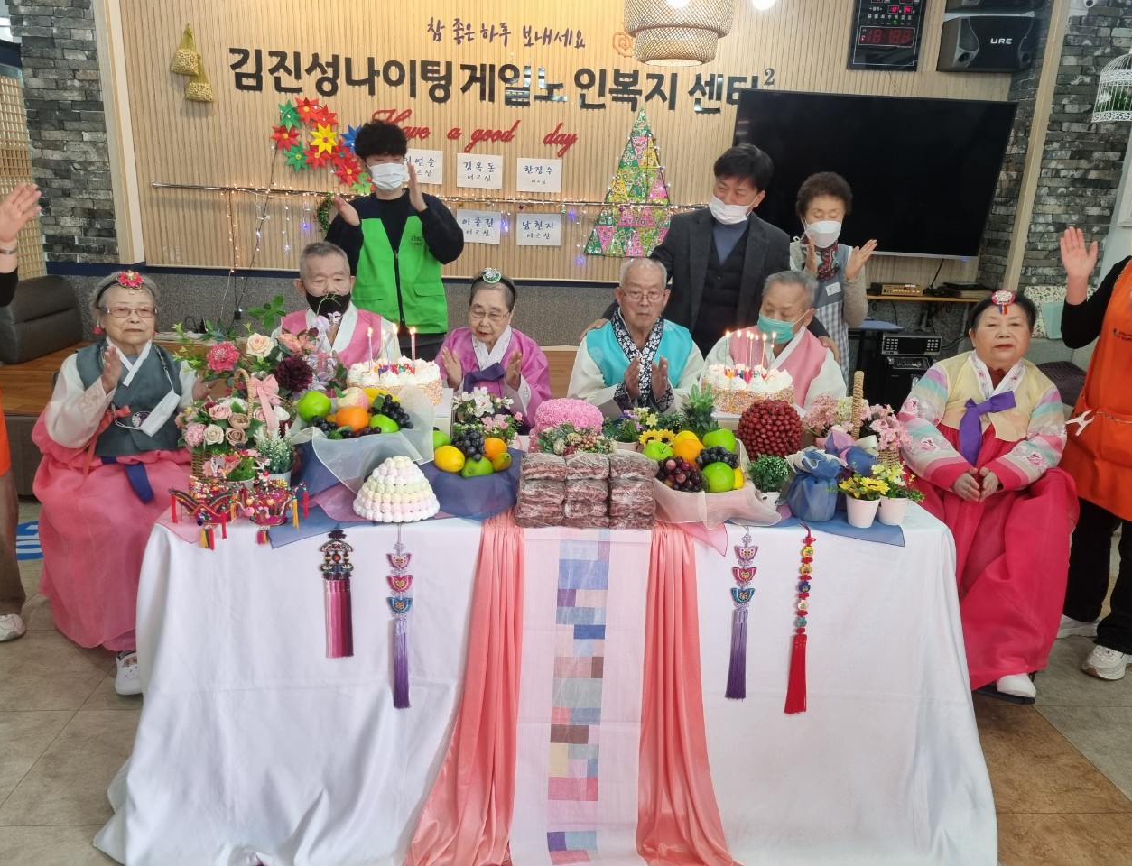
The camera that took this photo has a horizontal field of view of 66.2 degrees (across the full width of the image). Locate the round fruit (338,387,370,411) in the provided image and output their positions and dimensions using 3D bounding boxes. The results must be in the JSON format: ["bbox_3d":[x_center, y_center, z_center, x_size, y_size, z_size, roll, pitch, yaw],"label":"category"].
[{"bbox_3d":[-0.544,-0.084,2.220,0.082,0.076,0.082,2,17,-1],"label":"round fruit"}]

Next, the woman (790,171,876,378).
[{"bbox_3d":[0.939,-0.170,3.273,0.440,1.550,0.380,4,16,6],"label":"woman"}]

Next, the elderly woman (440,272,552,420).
[{"bbox_3d":[-0.239,0.122,2.734,0.450,1.210,0.640,3,16,4],"label":"elderly woman"}]

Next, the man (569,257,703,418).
[{"bbox_3d":[0.216,0.098,2.753,0.460,1.250,0.660,1,16,-4],"label":"man"}]

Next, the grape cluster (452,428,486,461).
[{"bbox_3d":[-0.234,0.029,2.095,0.082,0.088,0.080,2,16,0],"label":"grape cluster"}]

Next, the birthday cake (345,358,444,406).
[{"bbox_3d":[-0.443,-0.135,2.249,0.245,0.100,0.245,1,16,-4],"label":"birthday cake"}]

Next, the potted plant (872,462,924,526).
[{"bbox_3d":[0.795,0.136,2.098,0.122,0.150,0.115,2,16,0],"label":"potted plant"}]

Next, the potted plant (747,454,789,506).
[{"bbox_3d":[0.501,0.115,2.147,0.108,0.145,0.108,2,16,0],"label":"potted plant"}]

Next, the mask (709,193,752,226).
[{"bbox_3d":[0.535,-0.729,2.820,0.140,0.105,0.085,22,29,20],"label":"mask"}]

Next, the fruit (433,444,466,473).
[{"bbox_3d":[-0.273,0.061,2.045,0.080,0.062,0.062,16,21,39],"label":"fruit"}]

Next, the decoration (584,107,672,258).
[{"bbox_3d":[0.446,-1.648,5.750,0.620,0.980,0.040,2,17,-1],"label":"decoration"}]

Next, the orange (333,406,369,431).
[{"bbox_3d":[-0.531,-0.032,2.150,0.083,0.078,0.083,2,16,0],"label":"orange"}]

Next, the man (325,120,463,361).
[{"bbox_3d":[-0.657,-0.336,3.401,0.510,1.670,0.380,-1,17,-11],"label":"man"}]

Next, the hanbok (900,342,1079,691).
[{"bbox_3d":[1.262,0.228,2.667,0.540,0.930,0.600,8,17,19],"label":"hanbok"}]

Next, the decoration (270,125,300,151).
[{"bbox_3d":[-1.725,-1.814,5.324,0.175,0.158,0.040,1,16,-4],"label":"decoration"}]

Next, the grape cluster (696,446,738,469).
[{"bbox_3d":[0.366,0.062,2.100,0.105,0.068,0.085,2,16,0],"label":"grape cluster"}]

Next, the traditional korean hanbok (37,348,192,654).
[{"bbox_3d":[-1.357,0.178,2.709,0.530,0.910,0.550,-2,17,-12],"label":"traditional korean hanbok"}]

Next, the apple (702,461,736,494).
[{"bbox_3d":[0.368,0.105,2.090,0.080,0.074,0.080,2,17,-1],"label":"apple"}]

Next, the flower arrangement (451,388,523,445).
[{"bbox_3d":[-0.213,-0.032,2.310,0.195,0.190,0.170,2,15,-3],"label":"flower arrangement"}]

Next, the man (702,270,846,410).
[{"bbox_3d":[0.634,0.106,2.813,0.520,1.260,0.720,6,17,13],"label":"man"}]

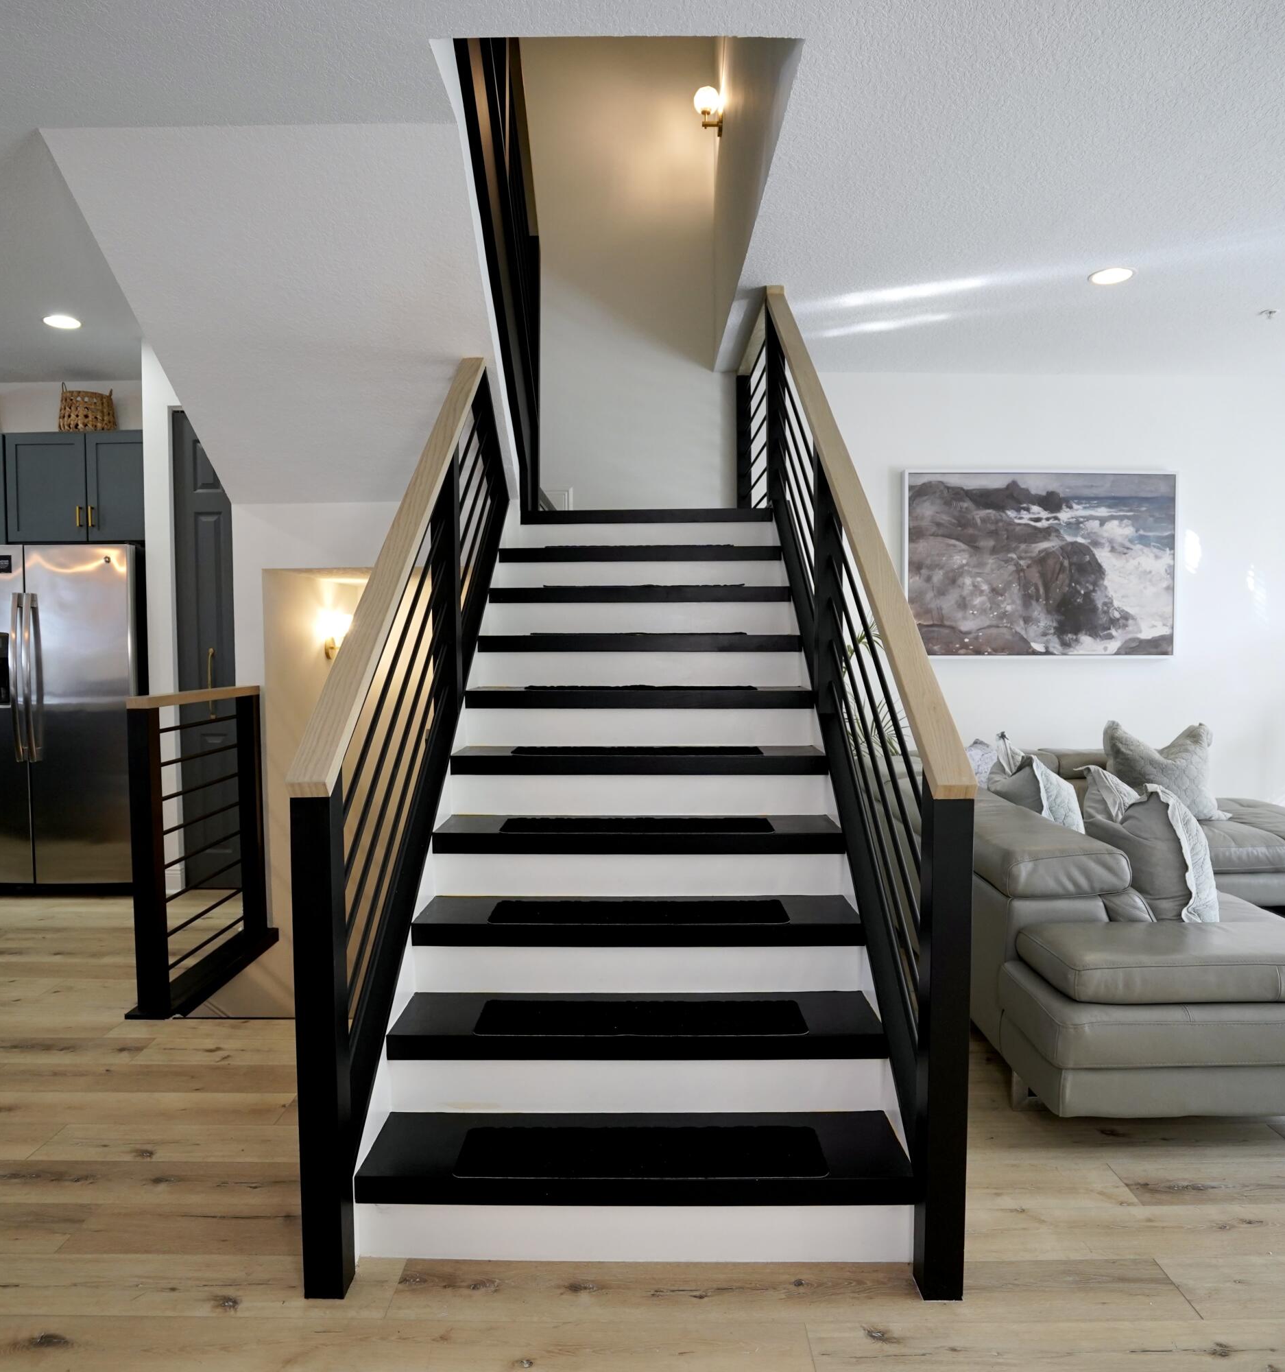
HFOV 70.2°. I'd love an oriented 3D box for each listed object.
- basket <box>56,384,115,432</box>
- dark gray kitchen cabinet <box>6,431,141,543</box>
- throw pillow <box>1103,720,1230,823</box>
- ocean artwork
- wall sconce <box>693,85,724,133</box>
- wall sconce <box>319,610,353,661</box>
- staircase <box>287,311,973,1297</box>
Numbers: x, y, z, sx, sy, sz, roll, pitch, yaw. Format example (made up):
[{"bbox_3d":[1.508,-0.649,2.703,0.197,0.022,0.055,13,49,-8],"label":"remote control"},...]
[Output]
[{"bbox_3d":[-3.209,-1.582,5.262,0.286,0.311,0.286,0,3,0],"label":"basket"},{"bbox_3d":[-3.126,-1.121,5.302,0.880,0.610,0.340,0,3,0],"label":"dark gray kitchen cabinet"},{"bbox_3d":[2.559,0.421,4.514,0.550,0.490,0.200,1,-17,-2],"label":"throw pillow"},{"bbox_3d":[2.232,-0.687,5.140,1.525,1.040,0.045,0,3,1],"label":"ocean artwork"},{"bbox_3d":[0.339,-2.967,4.700,0.155,0.240,0.140,0,3,1],"label":"wall sconce"},{"bbox_3d":[-1.600,-0.266,4.802,0.160,0.265,0.130,0,3,0],"label":"wall sconce"},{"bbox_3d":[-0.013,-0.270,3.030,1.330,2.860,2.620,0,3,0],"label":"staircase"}]

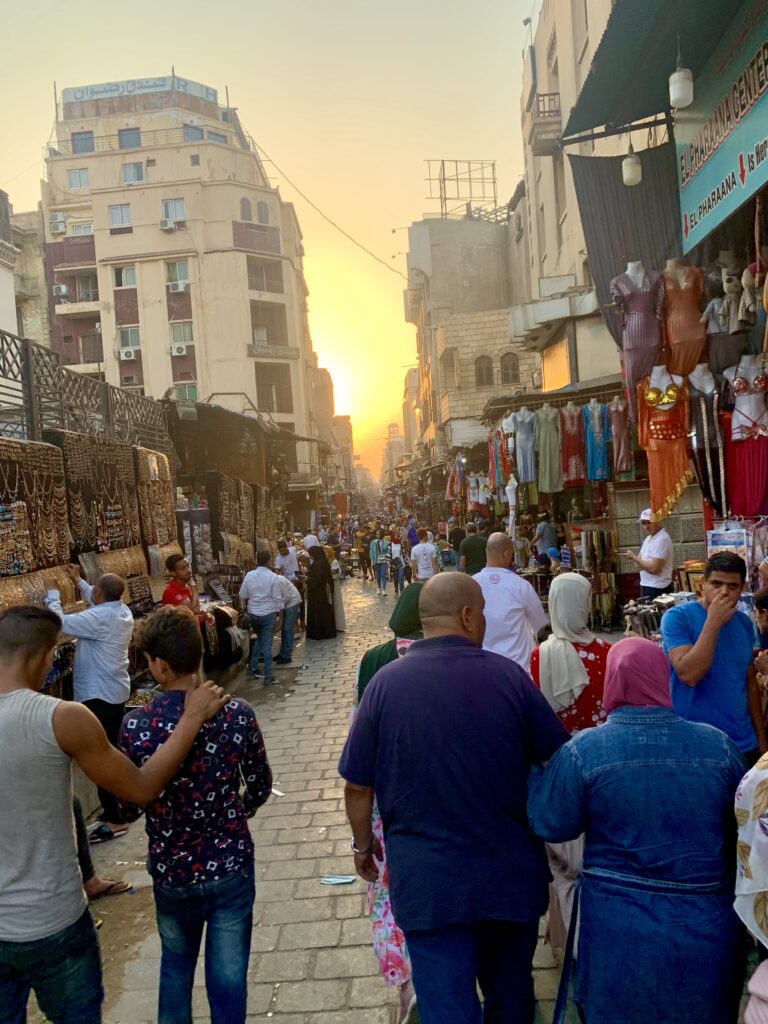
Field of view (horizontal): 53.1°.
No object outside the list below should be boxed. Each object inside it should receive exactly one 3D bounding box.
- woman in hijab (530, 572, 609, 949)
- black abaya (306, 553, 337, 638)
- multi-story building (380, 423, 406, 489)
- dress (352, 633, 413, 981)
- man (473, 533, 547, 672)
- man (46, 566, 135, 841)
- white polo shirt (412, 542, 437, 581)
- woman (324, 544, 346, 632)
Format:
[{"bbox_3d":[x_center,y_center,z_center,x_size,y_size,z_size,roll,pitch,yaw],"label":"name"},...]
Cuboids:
[{"bbox_3d":[0.860,1.090,3.400,0.460,1.600,0.350,-4,1,0],"label":"woman in hijab"},{"bbox_3d":[-1.081,1.427,13.300,0.460,1.570,0.500,-4,1,-6],"label":"black abaya"},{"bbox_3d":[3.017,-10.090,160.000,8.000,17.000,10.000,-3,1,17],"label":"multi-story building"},{"bbox_3d":[0.113,1.071,2.750,0.480,1.260,0.350,-4,1,-1],"label":"dress"},{"bbox_3d":[0.774,0.997,4.900,0.580,1.740,0.380,-4,1,3],"label":"man"},{"bbox_3d":[-1.926,1.276,5.100,0.640,1.750,0.500,-3,2,25],"label":"man"},{"bbox_3d":[0.719,0.901,14.000,0.470,0.670,0.280,-4,1,-2],"label":"white polo shirt"},{"bbox_3d":[-0.931,1.383,13.900,0.420,1.580,0.480,-3,2,31],"label":"woman"}]

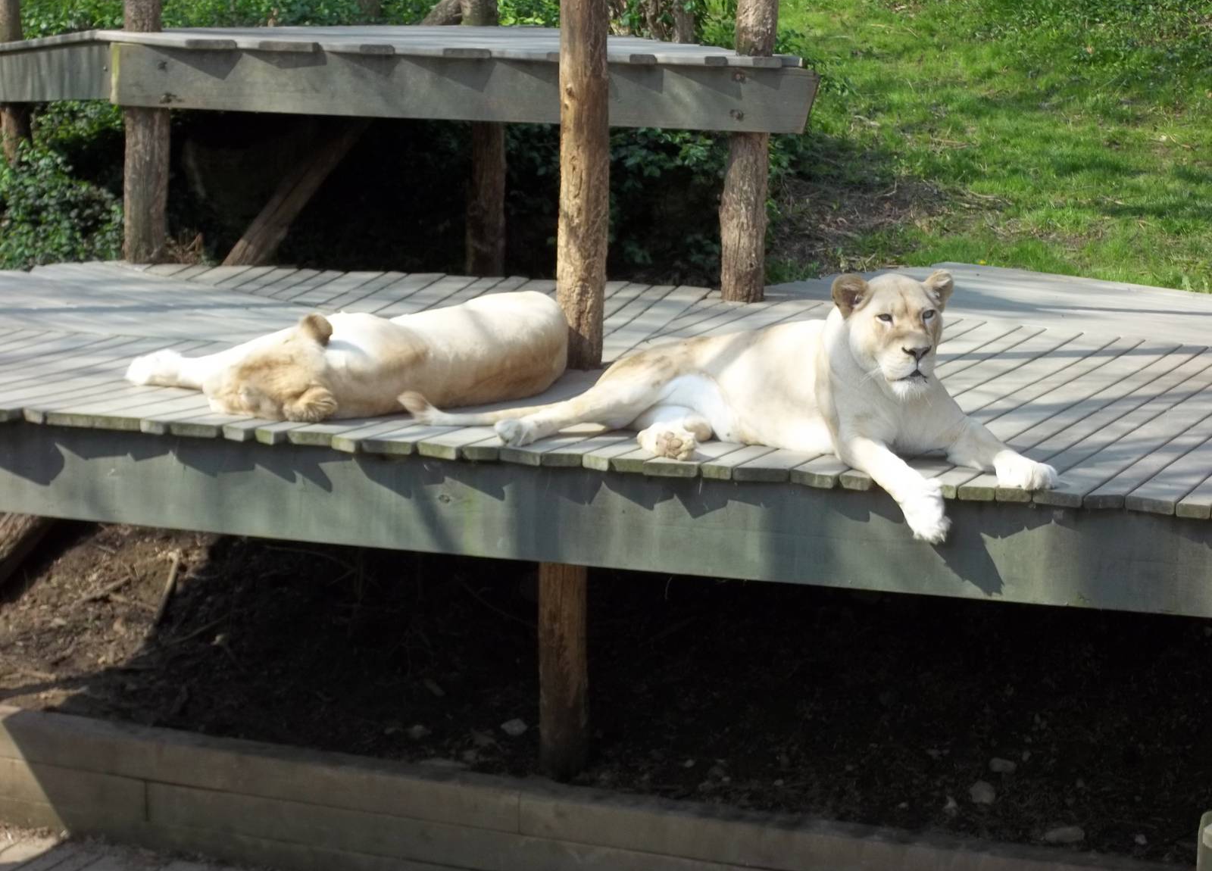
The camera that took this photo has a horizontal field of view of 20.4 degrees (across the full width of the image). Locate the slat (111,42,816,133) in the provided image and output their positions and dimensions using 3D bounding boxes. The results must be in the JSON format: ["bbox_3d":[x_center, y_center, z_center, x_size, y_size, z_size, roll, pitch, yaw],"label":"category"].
[{"bbox_3d":[-0.567,-1.338,12.911,2.792,0.248,0.043,3,12,12],"label":"slat"}]

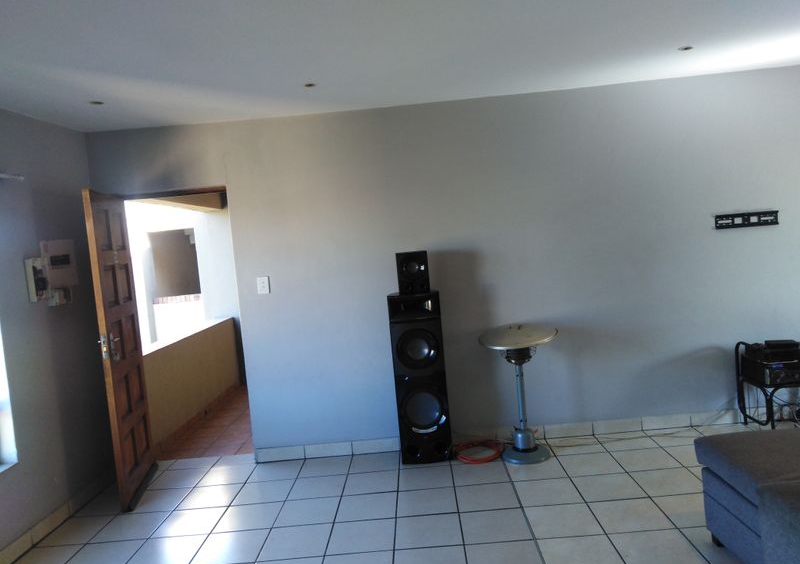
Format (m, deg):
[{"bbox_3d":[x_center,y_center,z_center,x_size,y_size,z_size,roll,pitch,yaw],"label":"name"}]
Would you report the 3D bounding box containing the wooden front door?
[{"bbox_3d":[-1.910,0.422,3.974,0.045,2.025,0.820,-6,3,-11],"label":"wooden front door"}]

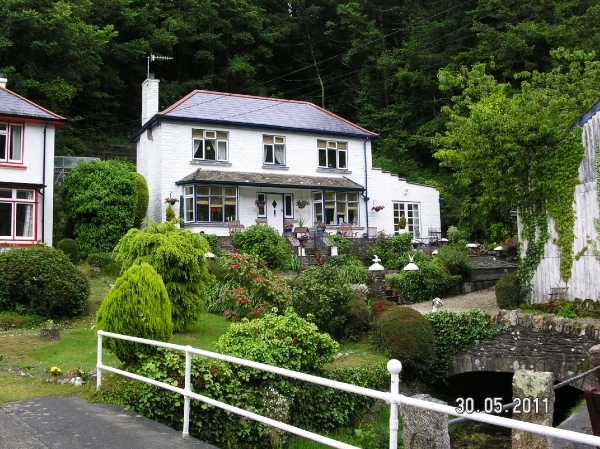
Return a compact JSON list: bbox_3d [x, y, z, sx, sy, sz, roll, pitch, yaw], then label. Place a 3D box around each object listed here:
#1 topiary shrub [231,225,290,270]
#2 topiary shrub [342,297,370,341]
[{"bbox_3d":[-1.492,0.891,25.500,2.247,1.782,2.135,-1,-5,0],"label":"topiary shrub"},{"bbox_3d":[1.143,1.971,13.800,0.692,0.923,0.692,-1,-5,0],"label":"topiary shrub"}]

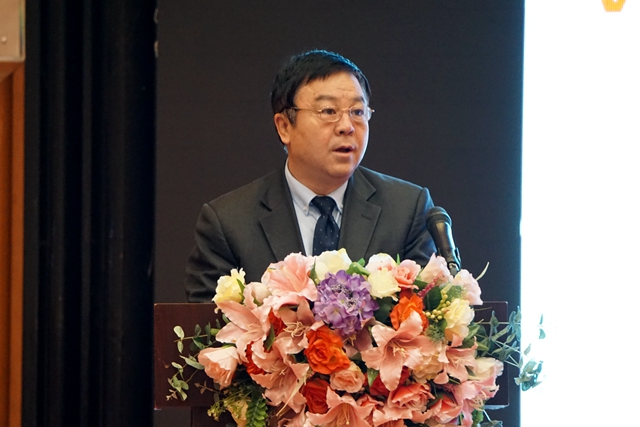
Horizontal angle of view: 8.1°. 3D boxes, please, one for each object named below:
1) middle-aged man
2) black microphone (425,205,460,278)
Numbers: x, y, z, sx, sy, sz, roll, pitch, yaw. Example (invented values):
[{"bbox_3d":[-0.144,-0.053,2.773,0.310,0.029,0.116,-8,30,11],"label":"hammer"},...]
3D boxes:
[{"bbox_3d":[-0.020,0.532,8.944,0.540,1.720,0.400,1,-2,-14],"label":"middle-aged man"},{"bbox_3d":[0.243,0.050,8.720,0.053,0.175,0.053,-13,-45,-4],"label":"black microphone"}]

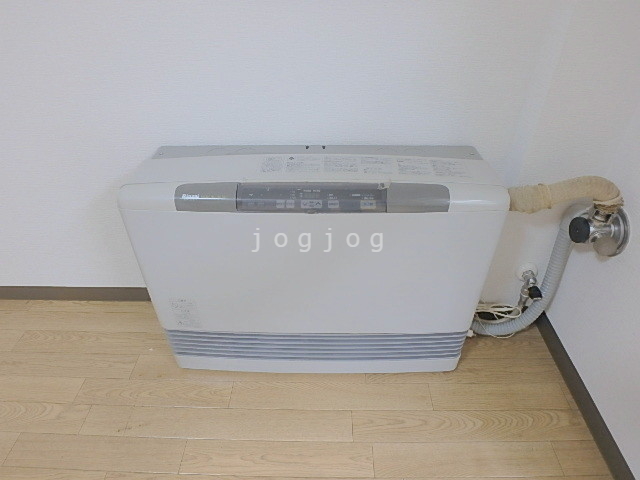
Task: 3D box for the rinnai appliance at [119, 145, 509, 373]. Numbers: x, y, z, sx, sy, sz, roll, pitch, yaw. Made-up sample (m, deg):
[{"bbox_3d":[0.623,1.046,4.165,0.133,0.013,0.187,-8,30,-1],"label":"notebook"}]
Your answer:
[{"bbox_3d":[-0.010,0.061,0.934,0.710,0.549,0.232,0,37,1],"label":"rinnai appliance"}]

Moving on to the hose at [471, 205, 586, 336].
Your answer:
[{"bbox_3d":[0.516,0.082,0.985,0.185,0.473,0.079,0,37,1],"label":"hose"}]

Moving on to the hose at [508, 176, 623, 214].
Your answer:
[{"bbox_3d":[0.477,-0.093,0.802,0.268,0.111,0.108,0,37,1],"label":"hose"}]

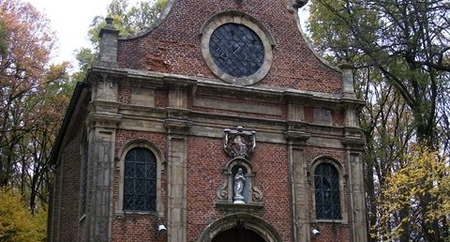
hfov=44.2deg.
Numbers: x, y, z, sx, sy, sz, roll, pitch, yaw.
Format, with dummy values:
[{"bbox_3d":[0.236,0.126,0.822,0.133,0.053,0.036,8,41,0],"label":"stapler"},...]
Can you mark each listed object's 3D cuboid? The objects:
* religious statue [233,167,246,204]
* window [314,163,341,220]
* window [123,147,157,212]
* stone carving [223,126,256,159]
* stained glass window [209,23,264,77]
[{"bbox_3d":[0.424,1.857,15.836,0.375,1.050,0.300,6,-17,-20],"label":"religious statue"},{"bbox_3d":[3.143,2.136,16.920,0.905,1.732,0.180,6,-17,-20],"label":"window"},{"bbox_3d":[-2.276,1.573,14.983,0.911,1.740,0.180,6,-17,-20],"label":"window"},{"bbox_3d":[0.433,0.627,16.047,0.996,0.951,0.280,6,-17,-20],"label":"stone carving"},{"bbox_3d":[0.394,-2.182,17.091,1.841,1.787,0.200,6,-17,-20],"label":"stained glass window"}]

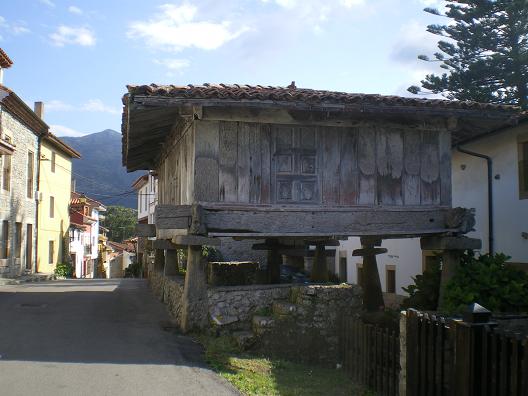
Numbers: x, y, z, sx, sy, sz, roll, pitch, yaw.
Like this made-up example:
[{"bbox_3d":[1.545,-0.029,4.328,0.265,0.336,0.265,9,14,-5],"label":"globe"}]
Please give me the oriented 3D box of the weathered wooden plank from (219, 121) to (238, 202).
[{"bbox_3d":[-0.665,-0.660,10.762,0.359,1.523,0.060,1,-5,-16],"label":"weathered wooden plank"}]

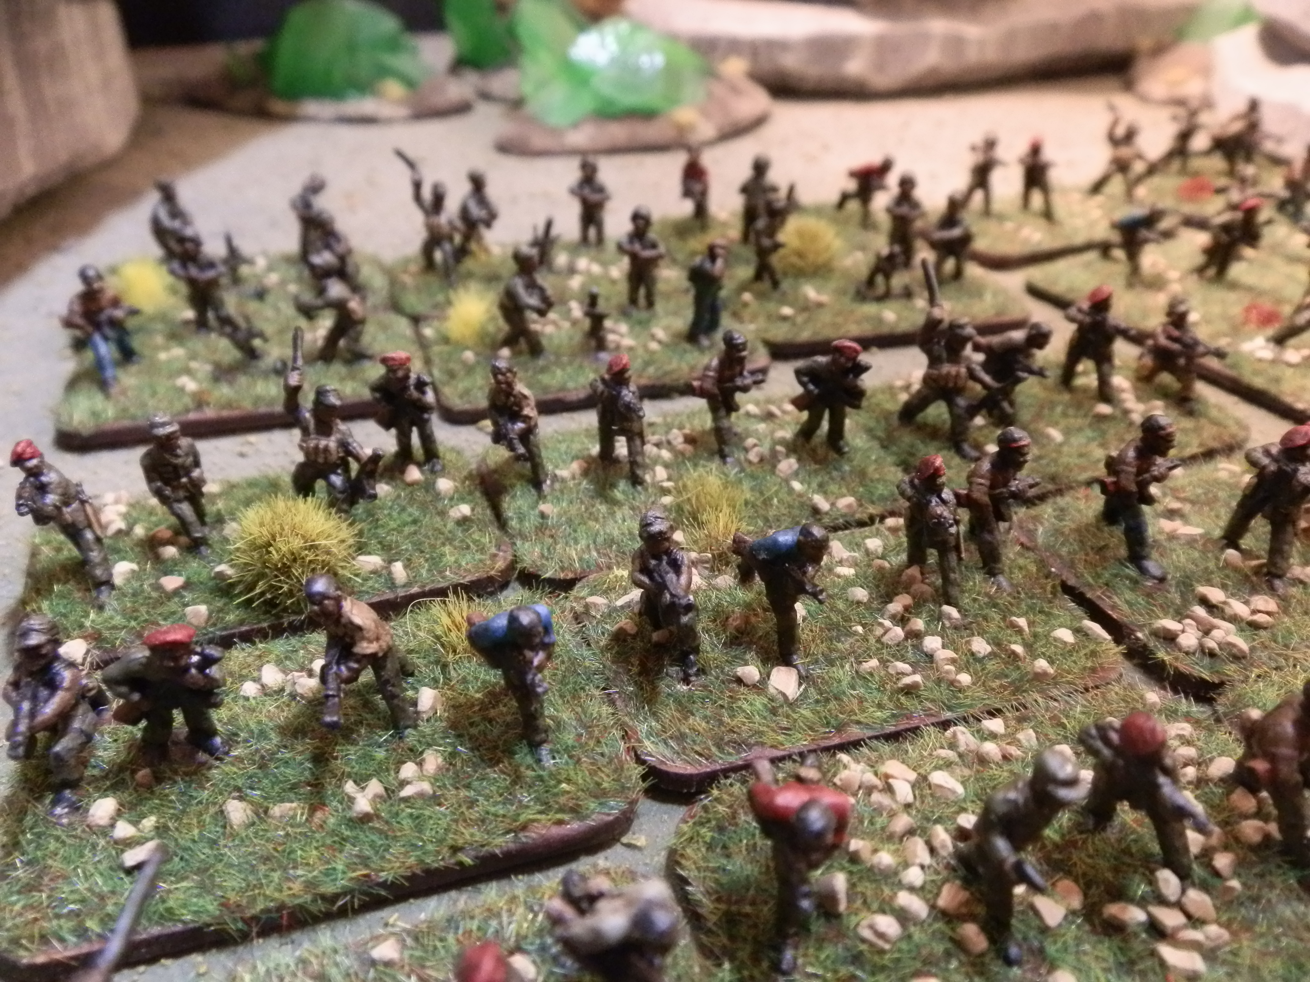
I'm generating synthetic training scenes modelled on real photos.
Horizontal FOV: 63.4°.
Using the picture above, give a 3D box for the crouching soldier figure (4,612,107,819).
[{"bbox_3d":[-0.048,0.018,0.085,0.007,0.019,0.008,-11,30,-18],"label":"crouching soldier figure"}]

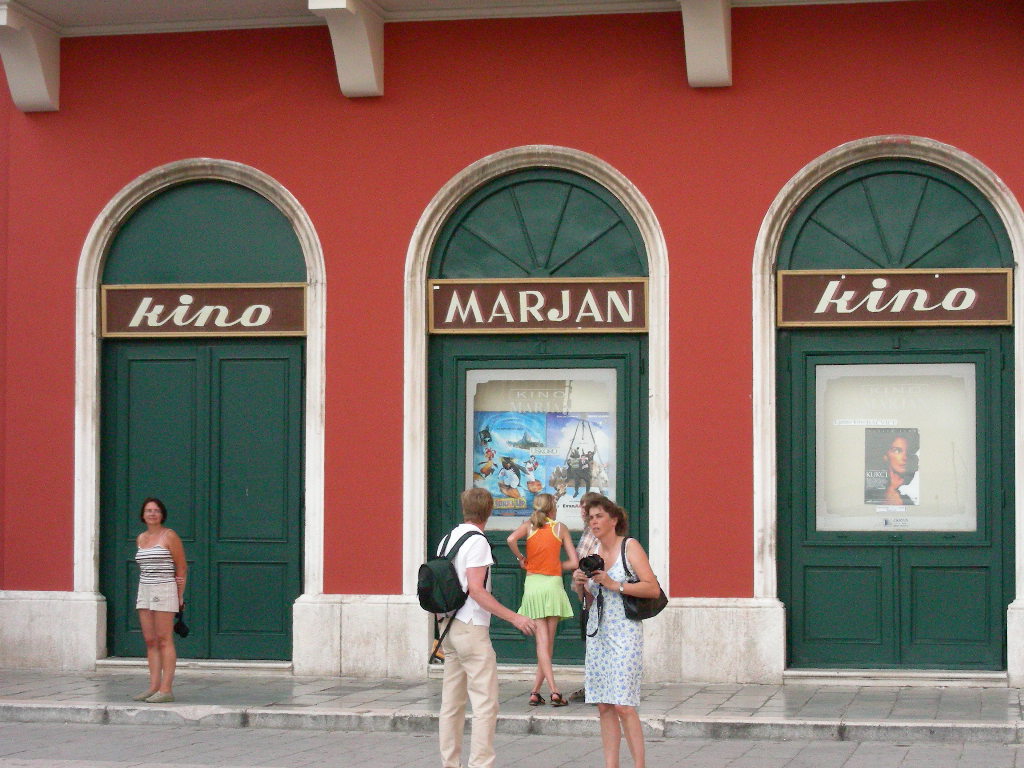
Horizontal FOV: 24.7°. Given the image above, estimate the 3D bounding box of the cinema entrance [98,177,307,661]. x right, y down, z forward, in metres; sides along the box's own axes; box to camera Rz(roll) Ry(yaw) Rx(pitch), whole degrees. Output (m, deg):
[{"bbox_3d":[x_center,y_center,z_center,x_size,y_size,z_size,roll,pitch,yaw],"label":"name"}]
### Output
[{"bbox_3d":[-2.931,0.319,22.089,2.101,4.566,0.220,-1,-3,12],"label":"cinema entrance"}]

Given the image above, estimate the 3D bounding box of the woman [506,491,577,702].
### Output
[{"bbox_3d":[0.253,1.722,18.798,0.540,1.680,0.340,-1,-3,18],"label":"woman"}]

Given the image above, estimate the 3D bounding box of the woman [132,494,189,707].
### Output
[{"bbox_3d":[-2.885,1.749,19.074,0.410,1.643,0.300,-1,-3,28],"label":"woman"}]

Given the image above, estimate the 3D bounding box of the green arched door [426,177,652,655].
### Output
[{"bbox_3d":[0.243,0.282,21.450,2.094,4.566,0.150,-1,-3,12],"label":"green arched door"}]

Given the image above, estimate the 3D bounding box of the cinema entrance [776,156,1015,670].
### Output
[{"bbox_3d":[3.402,0.252,20.763,2.093,4.540,0.150,-1,-3,12],"label":"cinema entrance"}]

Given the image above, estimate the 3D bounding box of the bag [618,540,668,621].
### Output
[{"bbox_3d":[0.757,1.125,13.450,0.130,0.450,0.320,-3,-4,45],"label":"bag"}]

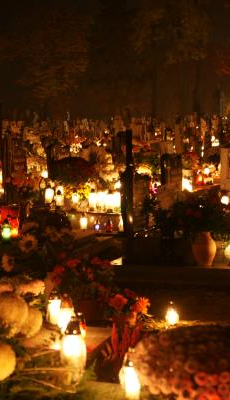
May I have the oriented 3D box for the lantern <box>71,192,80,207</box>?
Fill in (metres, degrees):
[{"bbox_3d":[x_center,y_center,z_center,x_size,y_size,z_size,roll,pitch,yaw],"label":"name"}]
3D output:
[{"bbox_3d":[-0.561,-0.007,12.300,0.110,0.200,0.110,0,5,0],"label":"lantern"}]

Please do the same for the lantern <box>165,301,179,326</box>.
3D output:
[{"bbox_3d":[0.433,0.851,6.500,0.100,0.195,0.100,2,6,20],"label":"lantern"}]

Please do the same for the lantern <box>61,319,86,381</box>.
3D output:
[{"bbox_3d":[-0.206,0.742,4.300,0.118,0.305,0.118,0,5,0],"label":"lantern"}]

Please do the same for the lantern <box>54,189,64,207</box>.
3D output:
[{"bbox_3d":[-0.795,-0.035,12.200,0.130,0.250,0.130,0,5,0],"label":"lantern"}]

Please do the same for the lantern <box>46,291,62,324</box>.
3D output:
[{"bbox_3d":[-0.369,0.645,5.200,0.093,0.205,0.093,0,5,0],"label":"lantern"}]

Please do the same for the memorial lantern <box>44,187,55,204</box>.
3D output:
[{"bbox_3d":[-0.862,-0.053,11.400,0.130,0.240,0.130,0,6,0],"label":"memorial lantern"}]

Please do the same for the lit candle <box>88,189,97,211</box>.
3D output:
[{"bbox_3d":[-0.309,-0.007,11.900,0.130,0.290,0.130,0,5,0],"label":"lit candle"}]

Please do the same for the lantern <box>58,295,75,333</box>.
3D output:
[{"bbox_3d":[-0.294,0.694,5.300,0.100,0.230,0.100,0,6,0],"label":"lantern"}]

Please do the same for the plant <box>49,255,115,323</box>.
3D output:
[{"bbox_3d":[-0.206,0.565,5.500,0.420,0.430,0.400,0,6,0],"label":"plant"}]

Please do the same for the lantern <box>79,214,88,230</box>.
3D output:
[{"bbox_3d":[-0.360,0.257,9.900,0.092,0.185,0.092,0,6,0],"label":"lantern"}]

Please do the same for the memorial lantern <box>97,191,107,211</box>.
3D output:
[{"bbox_3d":[-0.172,0.007,11.900,0.130,0.270,0.130,0,5,0],"label":"memorial lantern"}]

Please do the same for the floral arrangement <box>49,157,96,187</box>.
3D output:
[{"bbox_3d":[-0.584,-0.384,11.900,0.620,0.440,0.600,0,6,0],"label":"floral arrangement"}]

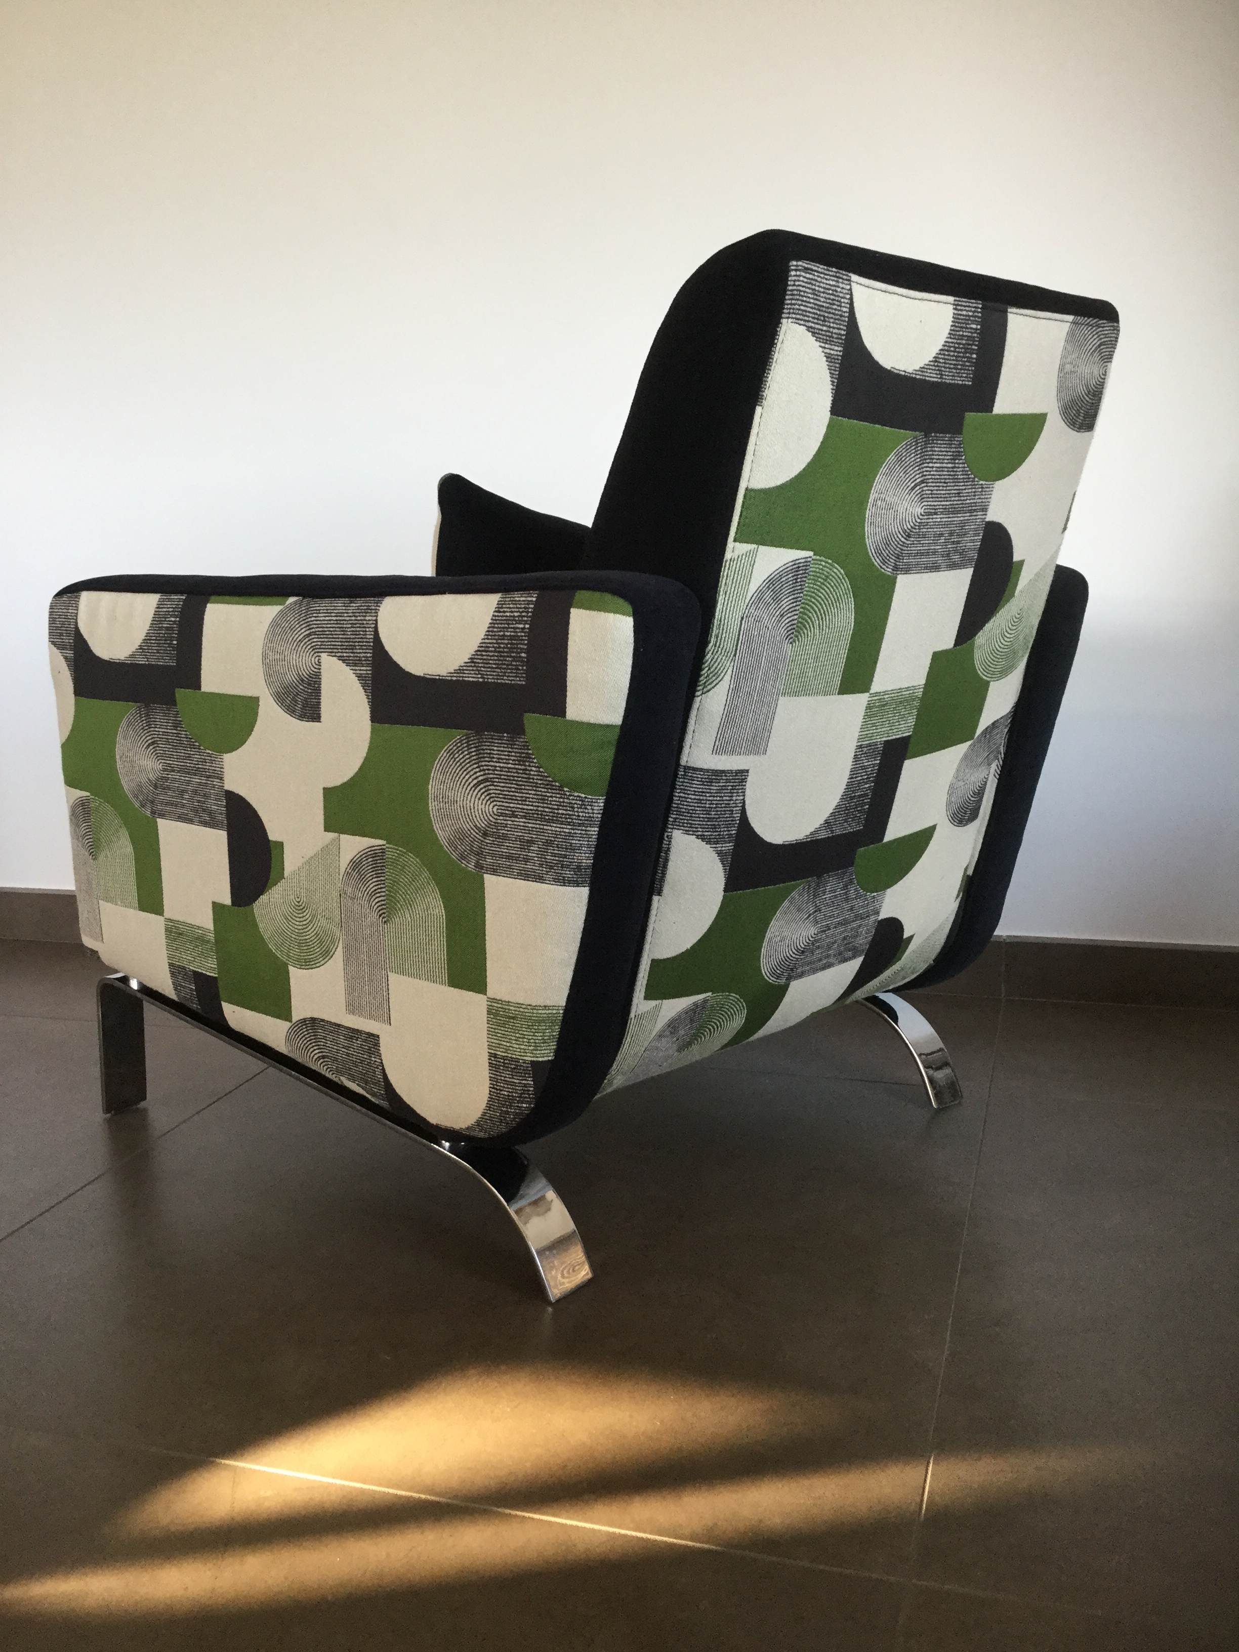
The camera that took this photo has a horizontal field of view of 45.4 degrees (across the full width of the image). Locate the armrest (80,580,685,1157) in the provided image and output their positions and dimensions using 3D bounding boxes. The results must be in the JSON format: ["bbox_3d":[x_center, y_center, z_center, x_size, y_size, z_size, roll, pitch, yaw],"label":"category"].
[{"bbox_3d":[-0.250,0.014,1.294,0.781,0.462,0.073,7,13,40],"label":"armrest"}]

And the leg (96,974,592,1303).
[{"bbox_3d":[-0.293,0.270,1.401,0.676,0.156,0.050,7,13,40],"label":"leg"}]

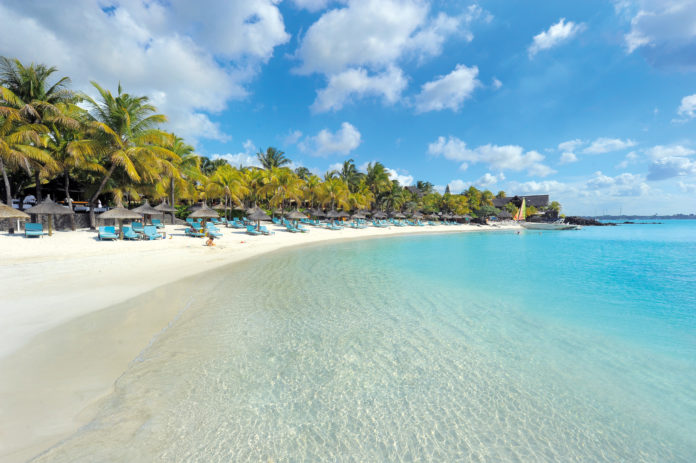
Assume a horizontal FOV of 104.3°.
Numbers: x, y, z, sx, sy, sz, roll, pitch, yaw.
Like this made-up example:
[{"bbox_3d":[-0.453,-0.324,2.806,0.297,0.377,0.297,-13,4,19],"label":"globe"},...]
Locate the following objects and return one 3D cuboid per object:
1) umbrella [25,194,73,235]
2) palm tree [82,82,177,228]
[{"bbox_3d":[-21.002,-1.124,19.000,2.300,2.900,2.300,0,3,0],"label":"umbrella"},{"bbox_3d":[-19.137,-6.687,23.800,7.000,12.700,6.800,0,3,0],"label":"palm tree"}]

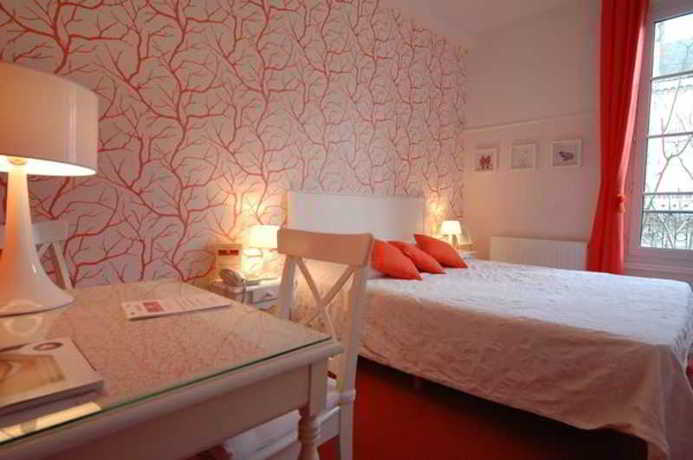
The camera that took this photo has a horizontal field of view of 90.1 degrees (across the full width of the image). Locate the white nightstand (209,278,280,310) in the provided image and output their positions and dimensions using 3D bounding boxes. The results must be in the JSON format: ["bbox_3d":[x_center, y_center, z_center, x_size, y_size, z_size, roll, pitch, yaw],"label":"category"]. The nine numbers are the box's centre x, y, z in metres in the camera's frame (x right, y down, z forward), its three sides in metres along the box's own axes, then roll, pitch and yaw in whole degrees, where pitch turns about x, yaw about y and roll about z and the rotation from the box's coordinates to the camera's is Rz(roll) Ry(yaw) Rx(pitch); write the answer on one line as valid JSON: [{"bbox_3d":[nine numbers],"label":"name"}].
[{"bbox_3d":[-0.550,0.602,2.084,0.340,0.600,0.400,-3,4,-44],"label":"white nightstand"}]

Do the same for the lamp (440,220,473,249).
[{"bbox_3d":[1.086,0.072,3.576,0.220,0.330,0.220,-3,4,-44],"label":"lamp"}]

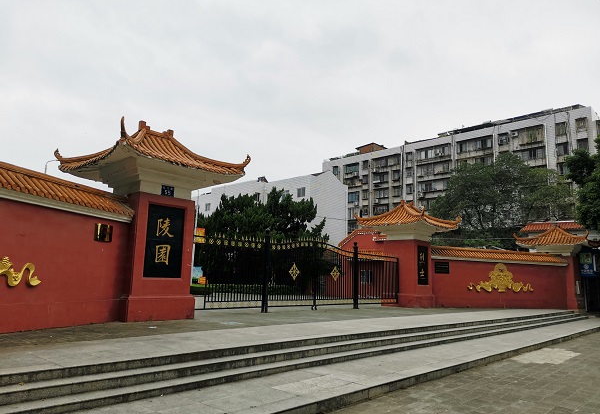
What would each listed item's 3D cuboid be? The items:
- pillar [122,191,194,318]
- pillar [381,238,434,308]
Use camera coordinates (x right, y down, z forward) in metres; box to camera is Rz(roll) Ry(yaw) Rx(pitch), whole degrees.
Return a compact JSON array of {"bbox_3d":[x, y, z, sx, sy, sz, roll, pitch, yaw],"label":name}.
[{"bbox_3d":[-4.554,1.546,13.576,2.019,3.499,2.019,-7,-13,42],"label":"pillar"},{"bbox_3d":[5.869,3.666,24.647,2.058,3.489,2.009,-7,-13,42],"label":"pillar"}]

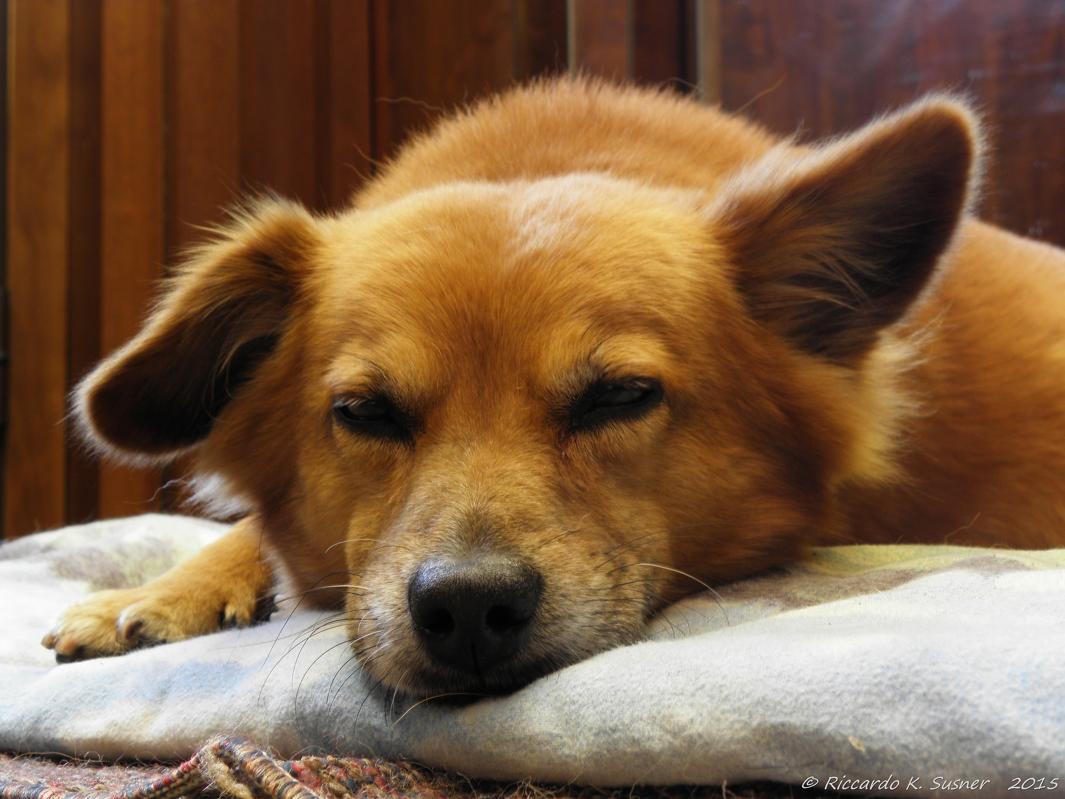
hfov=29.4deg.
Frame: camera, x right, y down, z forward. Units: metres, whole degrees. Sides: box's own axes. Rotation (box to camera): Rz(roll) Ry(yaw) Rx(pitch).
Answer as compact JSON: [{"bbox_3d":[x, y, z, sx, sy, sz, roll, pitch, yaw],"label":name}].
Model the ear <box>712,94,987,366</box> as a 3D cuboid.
[{"bbox_3d":[0.108,-0.060,0.650,0.091,0.066,0.040,-44,5,-9],"label":"ear"}]

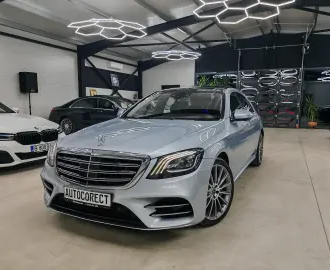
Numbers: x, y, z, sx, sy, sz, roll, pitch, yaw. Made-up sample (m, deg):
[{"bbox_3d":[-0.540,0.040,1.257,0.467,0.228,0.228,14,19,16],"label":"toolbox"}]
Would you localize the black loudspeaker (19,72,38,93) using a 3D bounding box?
[{"bbox_3d":[-4.634,-1.783,9.200,0.360,0.660,0.410,4,8,30],"label":"black loudspeaker"}]

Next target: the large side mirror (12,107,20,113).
[{"bbox_3d":[-3.603,-0.589,6.500,0.160,0.160,0.240,3,7,25],"label":"large side mirror"}]

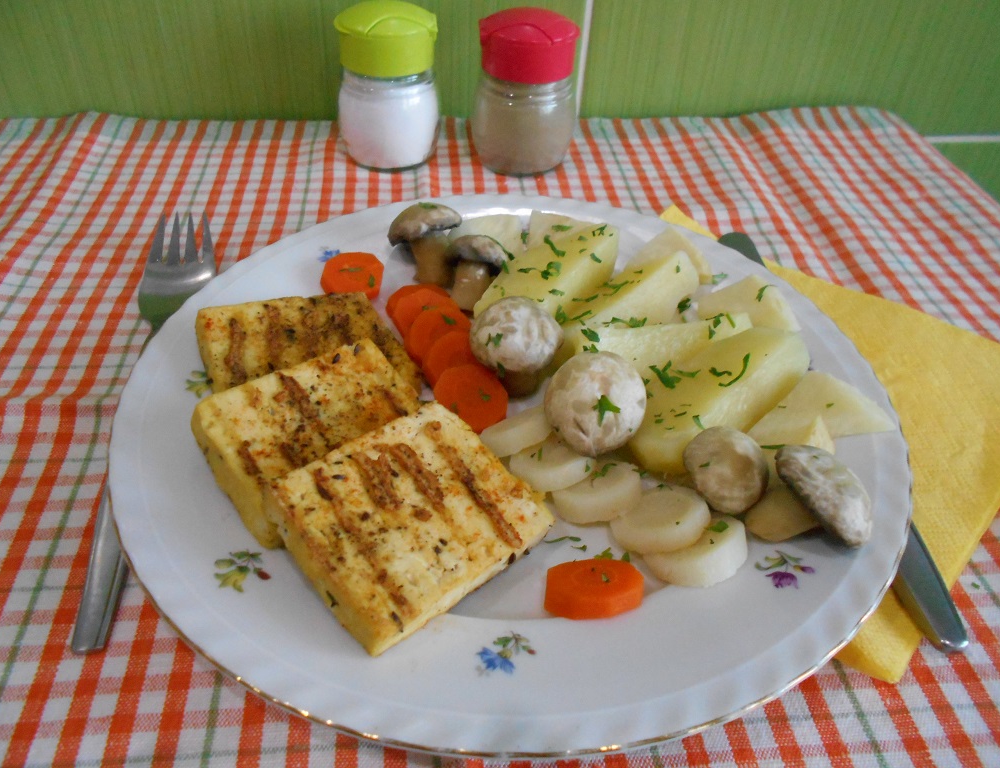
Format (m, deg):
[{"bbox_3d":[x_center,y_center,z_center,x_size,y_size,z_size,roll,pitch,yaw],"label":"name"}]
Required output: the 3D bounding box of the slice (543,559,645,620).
[{"bbox_3d":[0.024,0.053,0.199,0.025,0.007,0.018,1,23,-1],"label":"slice"}]

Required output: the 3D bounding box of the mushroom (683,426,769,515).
[{"bbox_3d":[0.066,0.026,0.223,0.025,0.022,0.025,-4,68,10],"label":"mushroom"}]

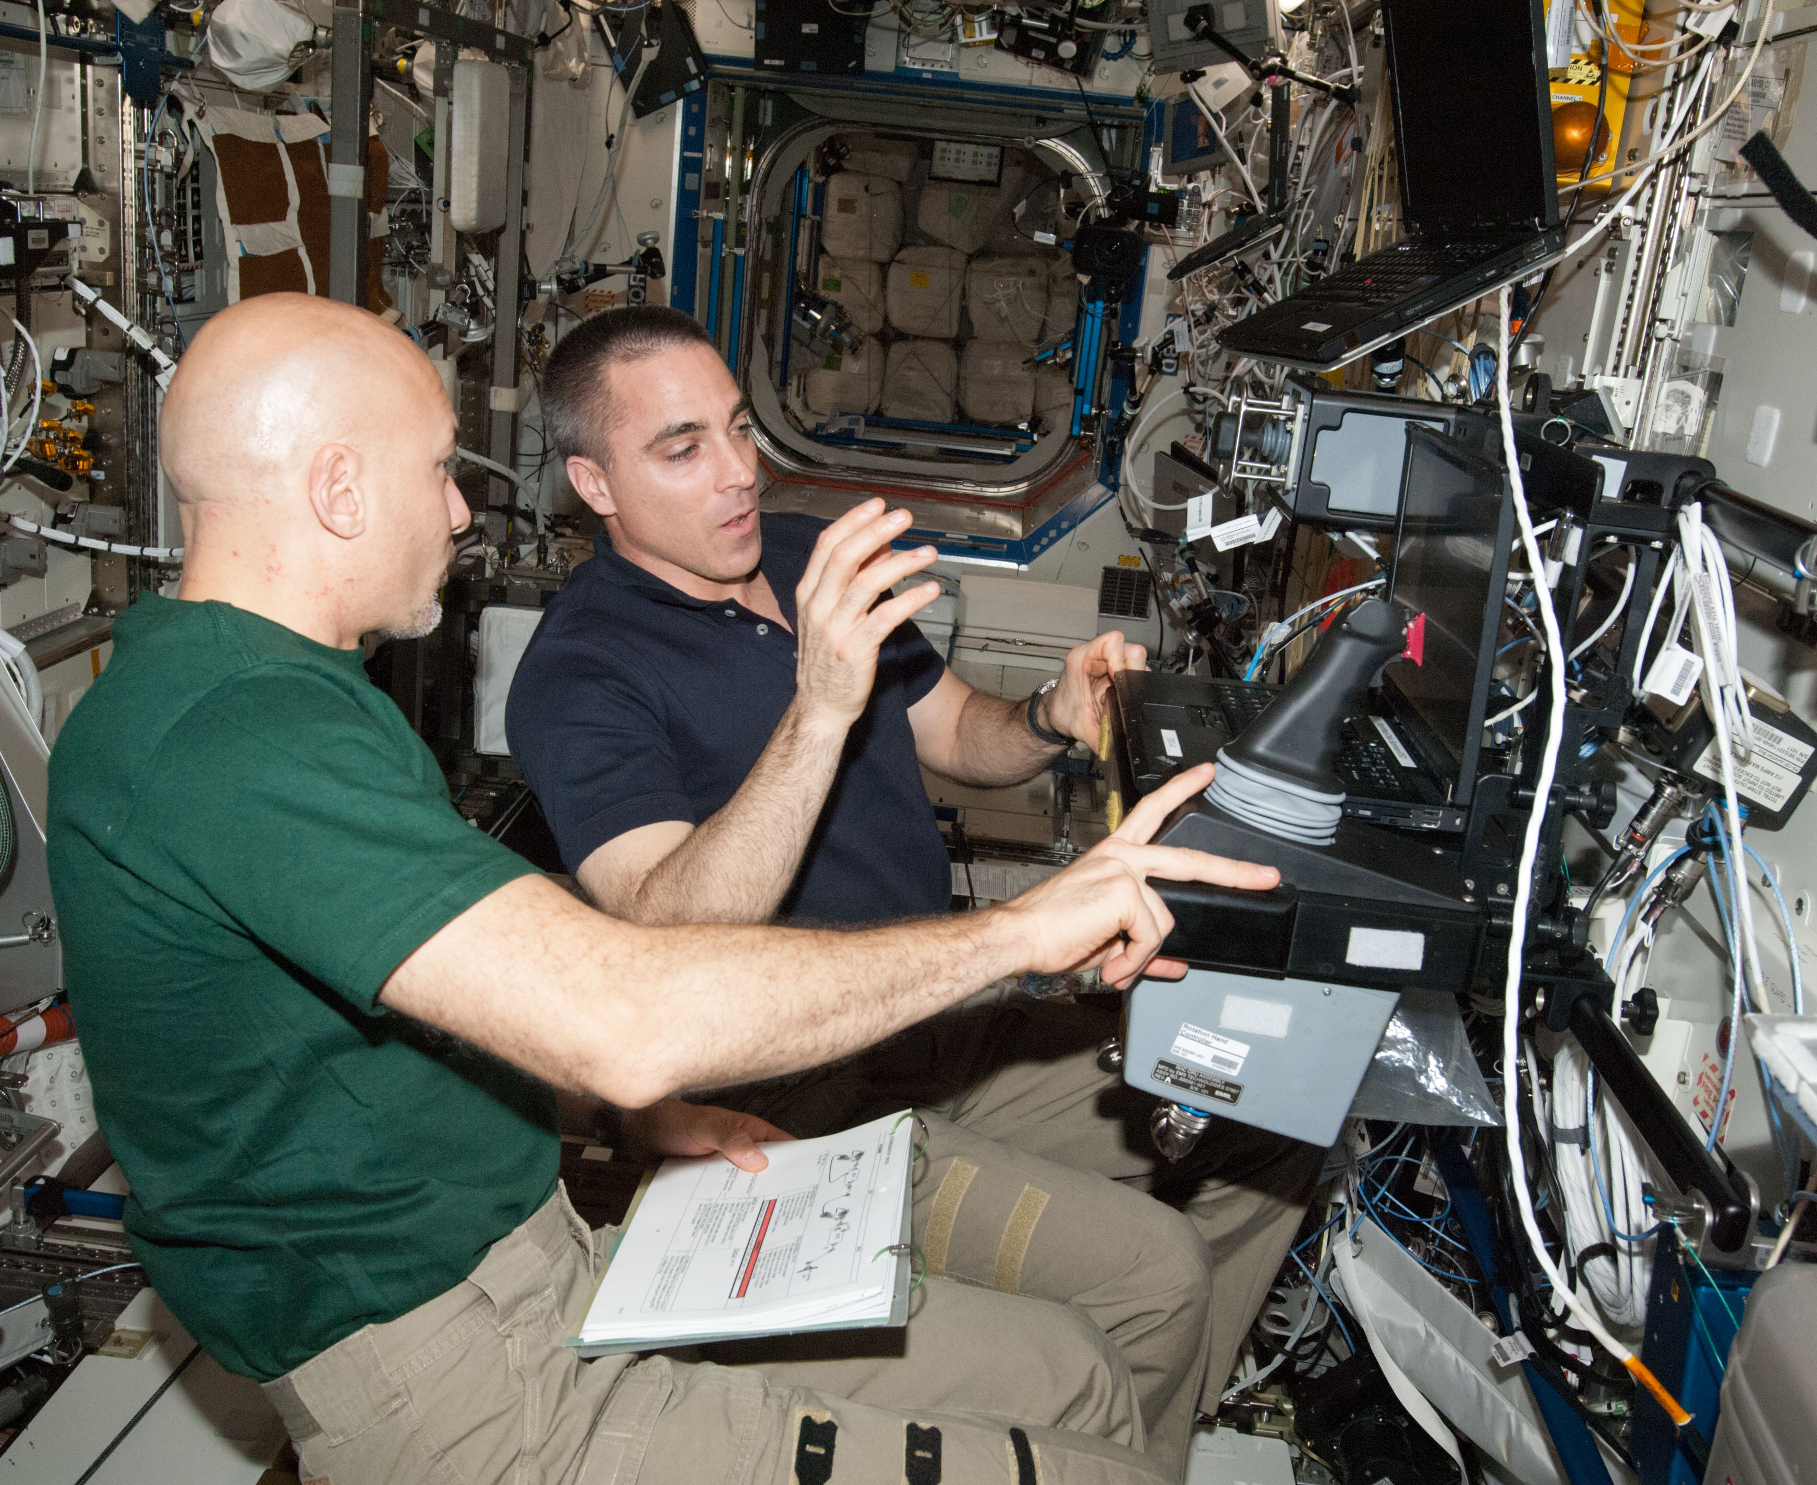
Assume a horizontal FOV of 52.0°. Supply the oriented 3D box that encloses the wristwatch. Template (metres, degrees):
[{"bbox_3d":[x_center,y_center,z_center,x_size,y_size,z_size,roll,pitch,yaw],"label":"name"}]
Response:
[{"bbox_3d":[0.138,-0.028,1.800,0.038,0.060,0.064,-21,-36,41],"label":"wristwatch"}]

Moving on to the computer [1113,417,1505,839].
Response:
[{"bbox_3d":[0.320,-0.116,1.561,0.263,0.280,0.357,3,16,3],"label":"computer"}]

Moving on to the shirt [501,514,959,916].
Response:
[{"bbox_3d":[-0.120,0.055,1.631,0.290,0.500,0.460,1,11,40],"label":"shirt"}]

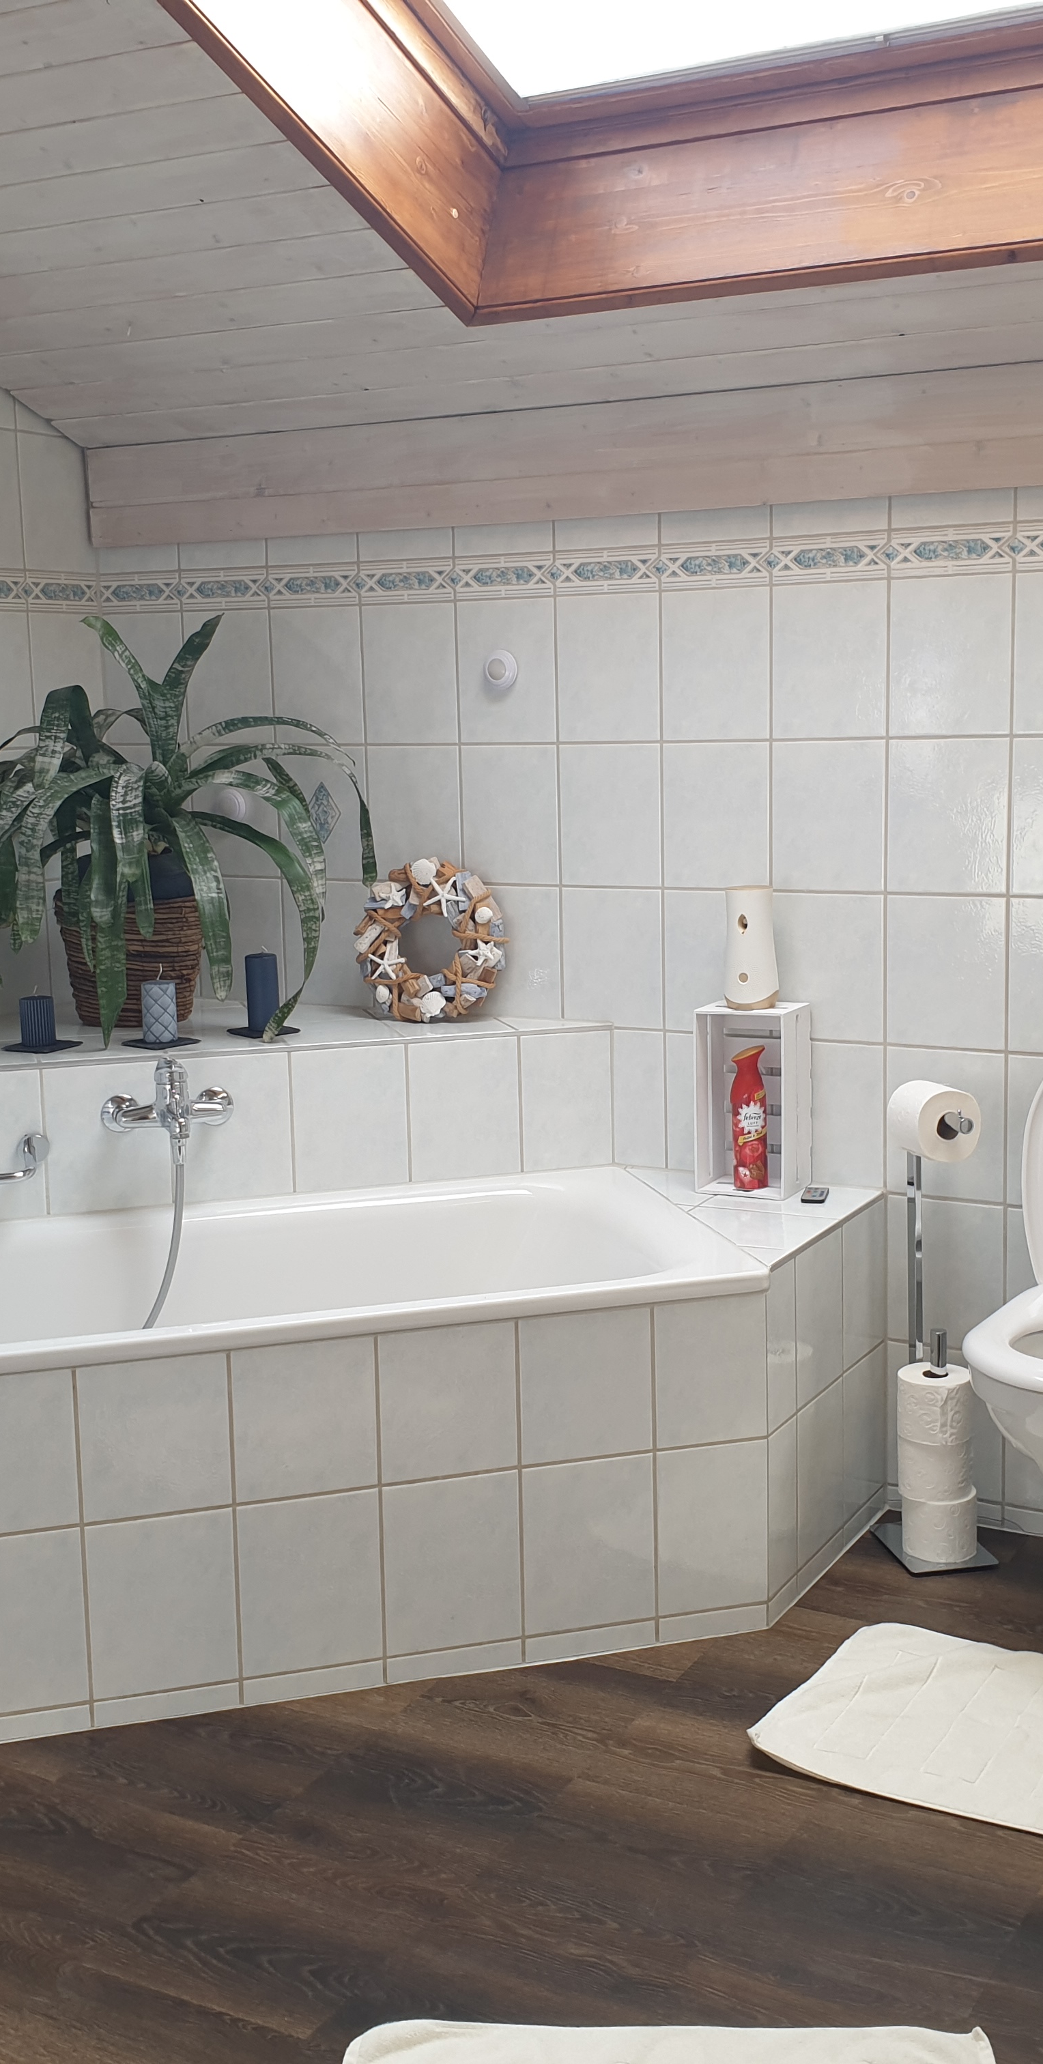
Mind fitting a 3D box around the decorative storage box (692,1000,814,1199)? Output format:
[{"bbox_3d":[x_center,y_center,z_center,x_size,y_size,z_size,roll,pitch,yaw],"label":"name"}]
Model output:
[{"bbox_3d":[0.388,0.110,3.425,0.151,0.305,0.140,4,10,29],"label":"decorative storage box"}]

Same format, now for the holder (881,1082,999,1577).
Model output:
[{"bbox_3d":[0.651,0.455,3.249,0.160,0.750,0.195,-3,9,-13],"label":"holder"}]

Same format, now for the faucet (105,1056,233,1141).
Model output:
[{"bbox_3d":[-0.561,0.107,3.344,0.212,0.134,0.140,-4,9,-17],"label":"faucet"}]

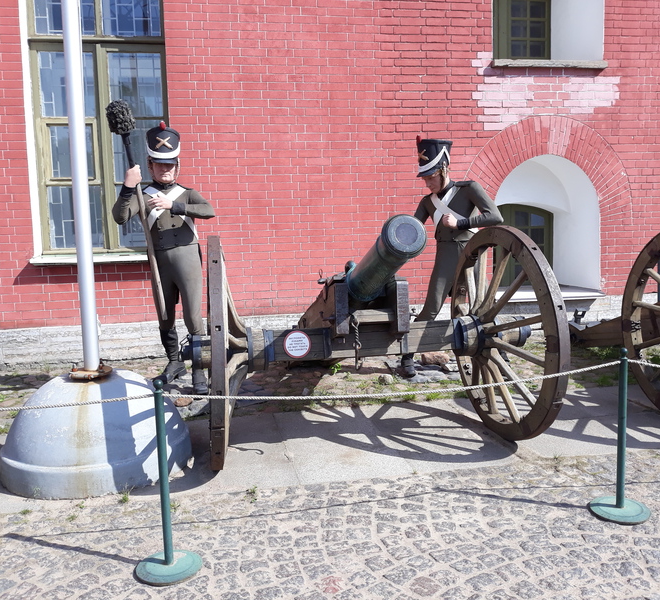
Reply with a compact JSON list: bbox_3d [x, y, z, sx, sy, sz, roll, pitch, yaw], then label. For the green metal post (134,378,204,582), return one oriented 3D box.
[{"bbox_3d":[-0.649,0.686,2.436,0.268,0.760,0.268,-2,5,0],"label":"green metal post"}]

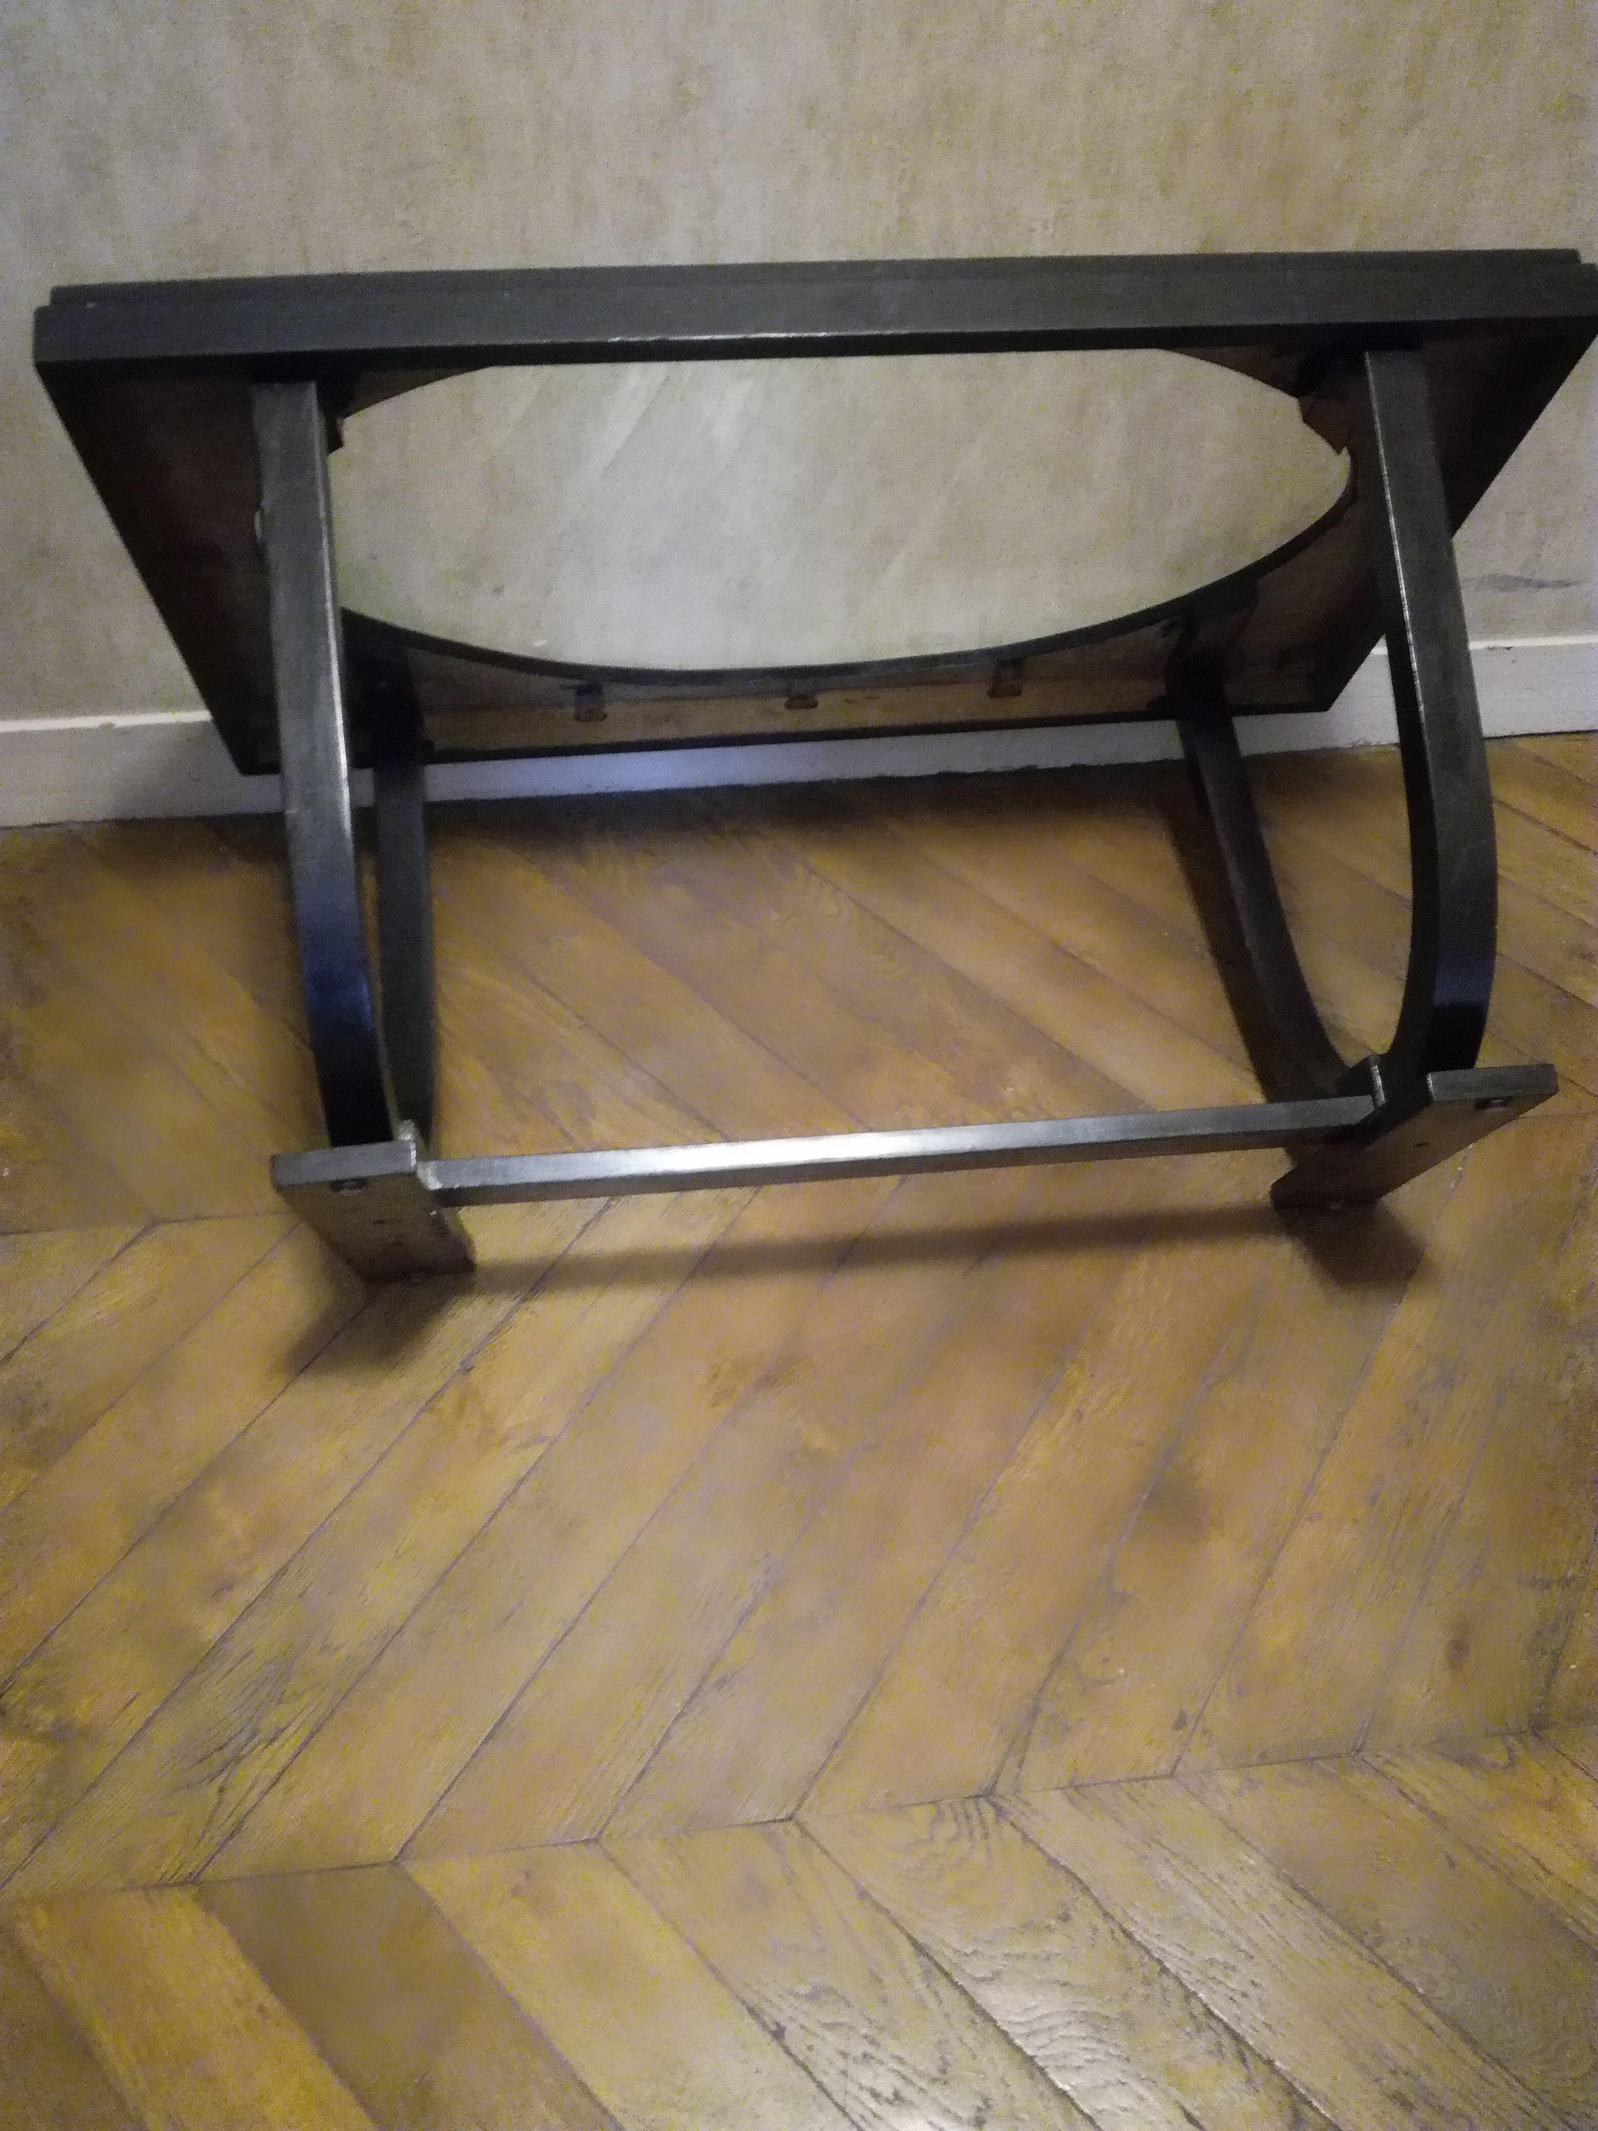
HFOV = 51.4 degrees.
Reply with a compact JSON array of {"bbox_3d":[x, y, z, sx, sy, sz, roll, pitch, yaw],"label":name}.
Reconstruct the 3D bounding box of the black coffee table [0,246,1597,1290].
[{"bbox_3d":[0.047,-0.169,1.231,1.020,0.506,0.550,-4,71,-6],"label":"black coffee table"}]

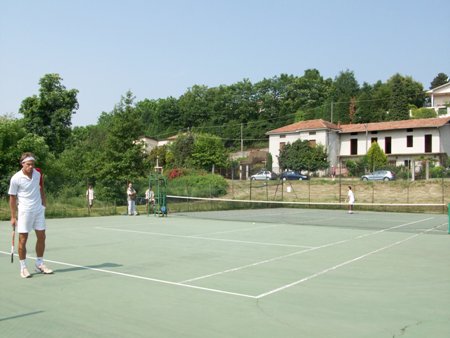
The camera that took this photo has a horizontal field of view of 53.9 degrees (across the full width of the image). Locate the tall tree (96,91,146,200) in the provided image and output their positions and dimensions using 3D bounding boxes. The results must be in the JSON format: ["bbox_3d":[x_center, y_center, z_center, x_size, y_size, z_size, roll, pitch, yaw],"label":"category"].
[{"bbox_3d":[-8.576,-1.799,37.000,4.300,9.300,4.200,2,-3,-13],"label":"tall tree"}]

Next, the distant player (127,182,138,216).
[{"bbox_3d":[-4.853,1.600,23.200,0.400,1.720,0.520,-1,-3,37],"label":"distant player"}]

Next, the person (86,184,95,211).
[{"bbox_3d":[-8.862,1.849,29.200,0.520,1.700,0.380,2,-3,-20],"label":"person"}]

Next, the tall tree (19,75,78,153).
[{"bbox_3d":[-18.360,-3.381,46.000,6.200,12.600,6.000,3,-3,-22],"label":"tall tree"}]

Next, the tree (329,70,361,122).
[{"bbox_3d":[28.375,-16.859,105.000,7.000,13.300,7.000,1,-3,15],"label":"tree"}]

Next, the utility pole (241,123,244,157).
[{"bbox_3d":[3.760,-6.166,95.000,0.300,7.600,0.300,1,-3,2],"label":"utility pole"}]

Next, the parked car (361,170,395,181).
[{"bbox_3d":[19.379,0.847,55.900,4.100,1.440,1.720,0,-3,33],"label":"parked car"}]

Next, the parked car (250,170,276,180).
[{"bbox_3d":[5.777,0.992,65.500,3.750,1.420,1.640,0,-3,33],"label":"parked car"}]

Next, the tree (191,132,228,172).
[{"bbox_3d":[-2.197,-2.045,67.000,5.400,7.000,5.400,2,-3,-2],"label":"tree"}]

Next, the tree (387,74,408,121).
[{"bbox_3d":[35.889,-14.460,92.000,4.200,10.600,4.200,0,-3,21],"label":"tree"}]

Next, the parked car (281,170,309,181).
[{"bbox_3d":[9.973,0.983,63.000,4.050,1.410,1.680,0,-3,33],"label":"parked car"}]

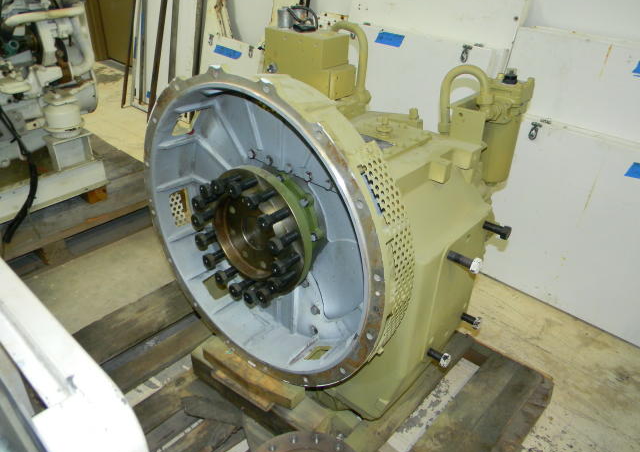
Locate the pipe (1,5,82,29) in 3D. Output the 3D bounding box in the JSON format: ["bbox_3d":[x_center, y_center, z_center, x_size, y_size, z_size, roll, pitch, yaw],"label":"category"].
[{"bbox_3d":[-1.050,-0.797,1.970,0.036,0.036,0.305,25,42,32],"label":"pipe"}]

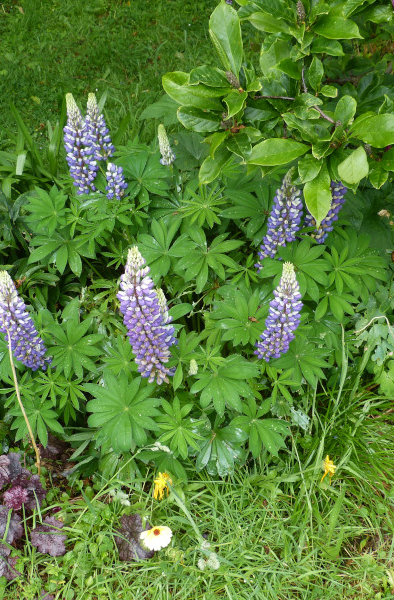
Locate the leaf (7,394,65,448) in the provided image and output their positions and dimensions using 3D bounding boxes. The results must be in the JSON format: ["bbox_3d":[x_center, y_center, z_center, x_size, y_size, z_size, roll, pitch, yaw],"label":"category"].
[{"bbox_3d":[-0.329,0.248,1.790,0.122,0.045,0.115,0,50,0],"label":"leaf"}]

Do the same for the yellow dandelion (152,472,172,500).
[{"bbox_3d":[-0.069,0.363,1.710,0.040,0.048,0.040,0,36,0],"label":"yellow dandelion"}]

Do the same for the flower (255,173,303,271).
[{"bbox_3d":[0.155,-0.154,1.720,0.069,0.202,0.069,12,32,0],"label":"flower"}]

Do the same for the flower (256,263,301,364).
[{"bbox_3d":[0.149,0.025,1.580,0.063,0.198,0.063,5,33,0],"label":"flower"}]

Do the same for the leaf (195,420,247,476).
[{"bbox_3d":[0.046,0.277,1.640,0.097,0.040,0.103,0,60,1],"label":"leaf"}]

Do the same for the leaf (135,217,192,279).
[{"bbox_3d":[-0.072,-0.111,1.900,0.123,0.045,0.142,0,50,0],"label":"leaf"}]

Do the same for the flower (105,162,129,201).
[{"bbox_3d":[-0.193,-0.283,2.100,0.052,0.090,0.052,0,36,0],"label":"flower"}]

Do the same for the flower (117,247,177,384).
[{"bbox_3d":[-0.085,0.032,1.500,0.075,0.265,0.075,-7,33,0],"label":"flower"}]

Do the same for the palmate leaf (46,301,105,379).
[{"bbox_3d":[-0.227,0.074,1.640,0.112,0.040,0.146,0,67,0],"label":"palmate leaf"}]

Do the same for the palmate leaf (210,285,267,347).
[{"bbox_3d":[0.079,0.030,1.680,0.111,0.040,0.120,0,64,2],"label":"palmate leaf"}]

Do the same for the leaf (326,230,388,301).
[{"bbox_3d":[0.345,-0.075,1.900,0.134,0.045,0.152,0,54,0],"label":"leaf"}]

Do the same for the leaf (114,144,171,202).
[{"bbox_3d":[-0.124,-0.286,2.000,0.132,0.040,0.127,0,78,-3],"label":"leaf"}]

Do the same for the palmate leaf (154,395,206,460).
[{"bbox_3d":[-0.030,0.234,1.610,0.092,0.040,0.113,0,60,-1],"label":"palmate leaf"}]

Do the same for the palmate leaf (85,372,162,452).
[{"bbox_3d":[-0.132,0.204,1.590,0.136,0.040,0.145,0,63,-3],"label":"palmate leaf"}]

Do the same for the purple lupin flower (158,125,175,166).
[{"bbox_3d":[-0.073,-0.351,2.000,0.034,0.095,0.034,-9,33,0],"label":"purple lupin flower"}]

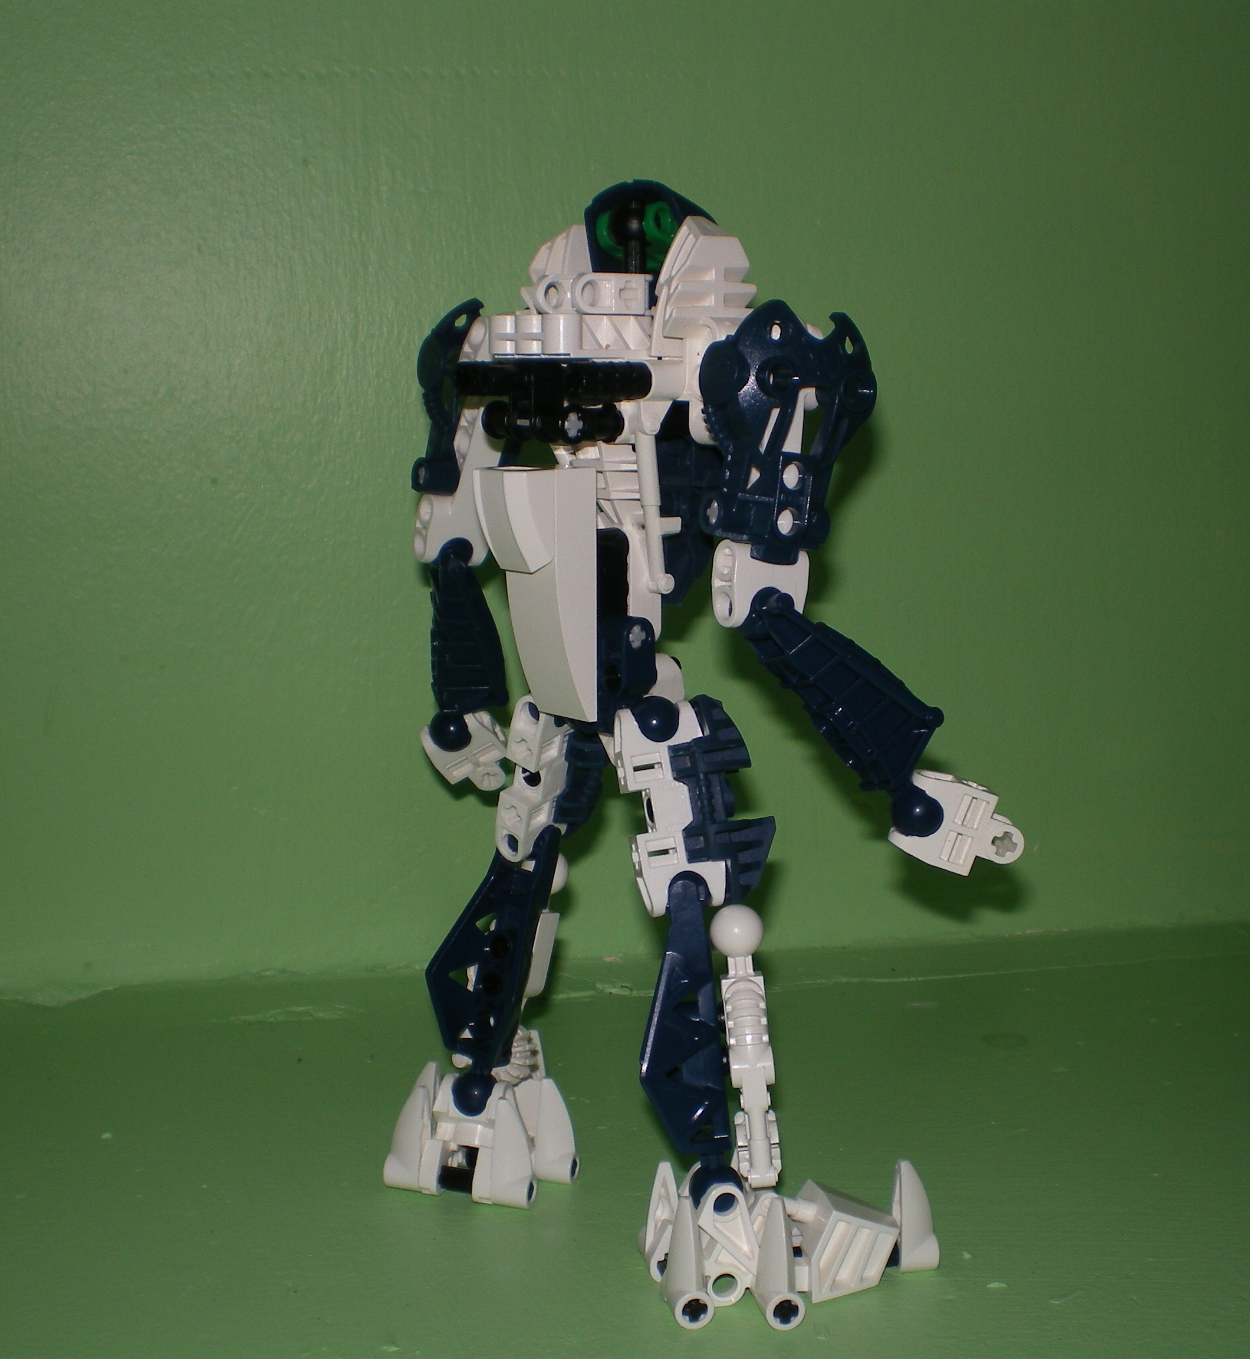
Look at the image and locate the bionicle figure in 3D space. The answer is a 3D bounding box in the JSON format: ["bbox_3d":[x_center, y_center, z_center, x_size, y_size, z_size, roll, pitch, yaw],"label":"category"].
[{"bbox_3d":[0.007,0.005,0.408,0.143,0.217,0.092,8,12,42],"label":"bionicle figure"}]

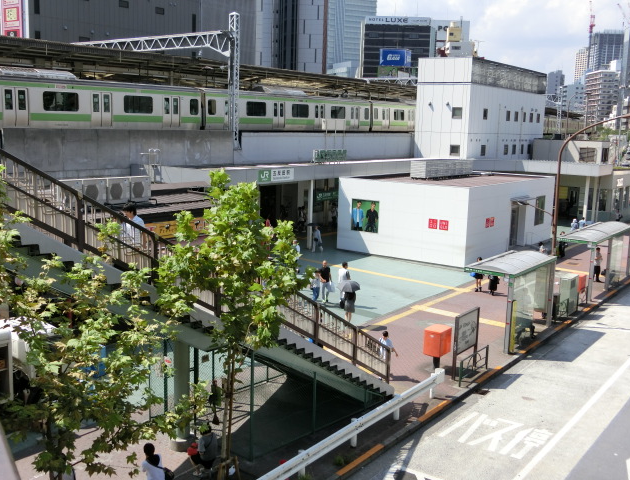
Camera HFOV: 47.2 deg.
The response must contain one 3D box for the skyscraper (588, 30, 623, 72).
[{"bbox_3d":[361.630,-198.169,894.064,32.000,115.693,29.000,1,9,-2],"label":"skyscraper"}]

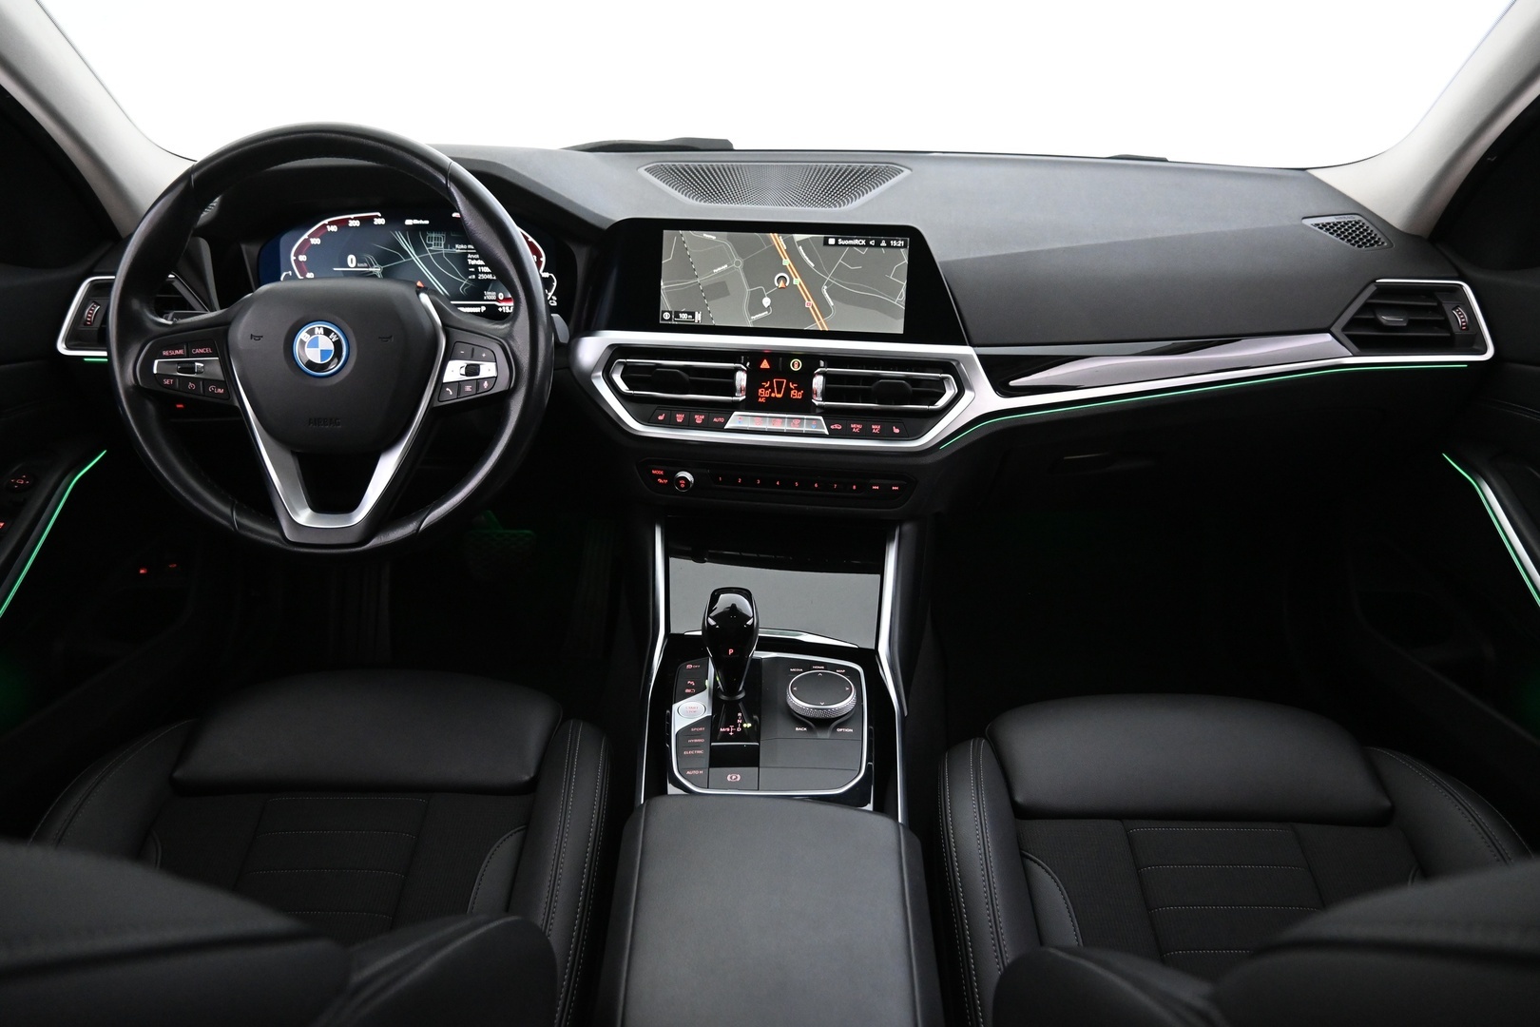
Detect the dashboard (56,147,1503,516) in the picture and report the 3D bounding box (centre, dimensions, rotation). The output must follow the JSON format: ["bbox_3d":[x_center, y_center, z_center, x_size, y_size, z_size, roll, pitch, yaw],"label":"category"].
[{"bbox_3d":[0.010,-0.243,1.238,1.440,0.330,0.560,0,23,0],"label":"dashboard"}]

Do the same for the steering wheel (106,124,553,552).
[{"bbox_3d":[-0.378,-0.150,0.902,0.372,0.368,0.105,0,-1,-2],"label":"steering wheel"}]

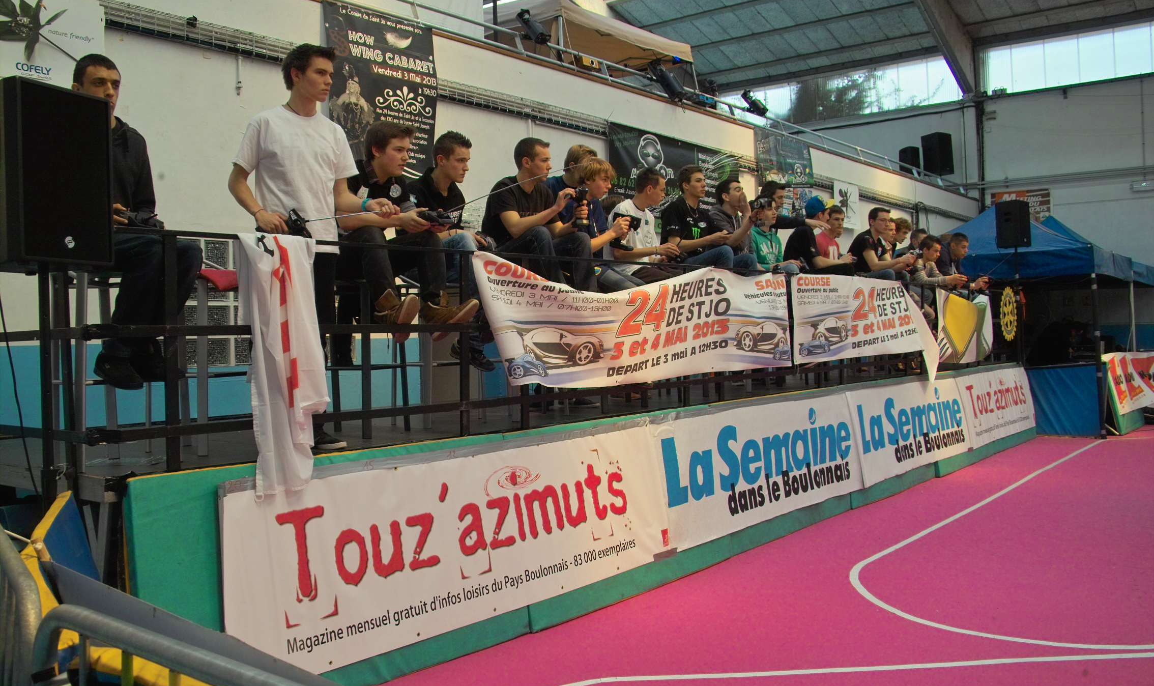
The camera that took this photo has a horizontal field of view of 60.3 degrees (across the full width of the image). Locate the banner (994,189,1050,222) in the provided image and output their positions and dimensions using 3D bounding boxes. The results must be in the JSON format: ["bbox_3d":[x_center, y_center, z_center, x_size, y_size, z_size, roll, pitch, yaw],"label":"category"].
[{"bbox_3d":[7.853,-2.339,17.622,1.000,0.700,0.040,0,1,39],"label":"banner"}]

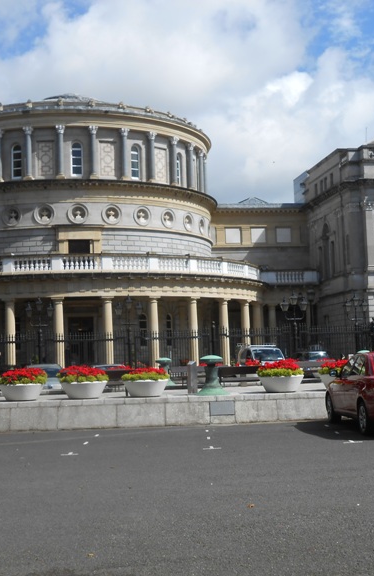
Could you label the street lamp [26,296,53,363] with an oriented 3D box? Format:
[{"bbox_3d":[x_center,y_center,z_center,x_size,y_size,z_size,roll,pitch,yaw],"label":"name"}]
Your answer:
[{"bbox_3d":[-8.549,3.117,48.932,1.616,5.085,0.450,-1,-5,-9],"label":"street lamp"}]

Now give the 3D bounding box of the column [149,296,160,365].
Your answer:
[{"bbox_3d":[-2.180,3.252,59.095,0.760,5.295,0.760,-2,-5,0],"label":"column"}]

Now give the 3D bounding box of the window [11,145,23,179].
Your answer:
[{"bbox_3d":[-11.808,-8.814,58.804,0.850,2.386,0.250,-3,-5,14],"label":"window"}]

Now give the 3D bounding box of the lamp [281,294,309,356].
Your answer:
[{"bbox_3d":[6.824,3.035,53.148,1.700,5.522,0.550,-1,-5,-9],"label":"lamp"}]

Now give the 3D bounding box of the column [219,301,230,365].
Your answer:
[{"bbox_3d":[2.820,3.337,60.764,0.720,5.293,0.720,-6,-6,37],"label":"column"}]

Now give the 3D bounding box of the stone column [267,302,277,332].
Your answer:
[{"bbox_3d":[7.550,4.074,73.264,0.750,5.383,0.750,-1,-5,-10],"label":"stone column"}]

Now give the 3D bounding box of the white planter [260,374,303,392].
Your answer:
[{"bbox_3d":[2.128,2.172,19.083,1.080,0.400,1.080,-1,-5,-10],"label":"white planter"}]

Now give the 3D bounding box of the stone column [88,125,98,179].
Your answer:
[{"bbox_3d":[-6.463,-9.425,58.572,0.660,3.757,0.660,-1,-5,-9],"label":"stone column"}]

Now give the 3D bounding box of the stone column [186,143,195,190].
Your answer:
[{"bbox_3d":[0.453,-9.810,69.244,0.580,4.226,0.580,-4,-5,26],"label":"stone column"}]

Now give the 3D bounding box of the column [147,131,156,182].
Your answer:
[{"bbox_3d":[-2.581,-10.037,65.445,0.580,4.226,0.580,2,-6,-39],"label":"column"}]

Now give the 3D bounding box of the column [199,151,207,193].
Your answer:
[{"bbox_3d":[1.312,-9.642,71.529,0.580,4.226,0.580,-3,-5,14],"label":"column"}]

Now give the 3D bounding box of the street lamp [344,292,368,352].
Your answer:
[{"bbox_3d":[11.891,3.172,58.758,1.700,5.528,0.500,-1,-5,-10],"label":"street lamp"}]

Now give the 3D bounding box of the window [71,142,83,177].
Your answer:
[{"bbox_3d":[-7.878,-9.197,60.515,0.880,2.542,0.300,-1,-5,-10],"label":"window"}]

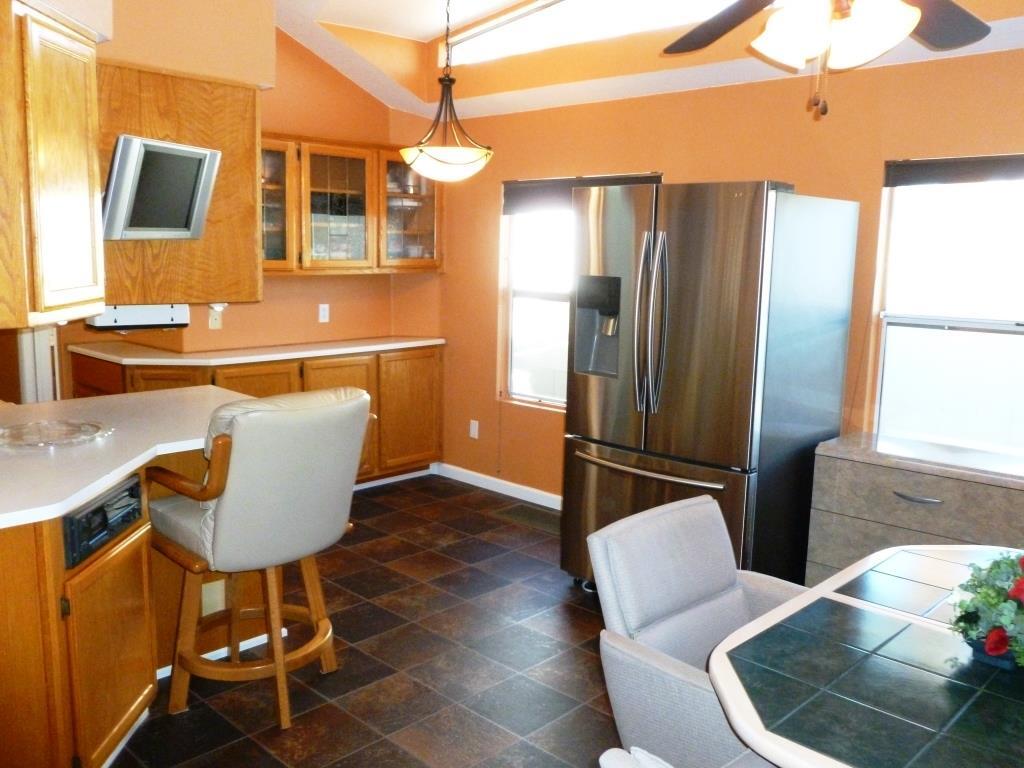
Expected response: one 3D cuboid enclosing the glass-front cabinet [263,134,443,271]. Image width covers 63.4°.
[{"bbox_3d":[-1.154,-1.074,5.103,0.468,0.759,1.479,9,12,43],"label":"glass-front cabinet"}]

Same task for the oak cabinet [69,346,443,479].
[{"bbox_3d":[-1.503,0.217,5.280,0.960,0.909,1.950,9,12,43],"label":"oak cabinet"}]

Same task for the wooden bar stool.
[{"bbox_3d":[-0.849,0.544,2.778,0.636,1.056,0.558,9,12,40],"label":"wooden bar stool"}]

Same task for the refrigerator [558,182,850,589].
[{"bbox_3d":[0.833,0.070,3.668,0.912,1.788,0.855,9,12,41],"label":"refrigerator"}]

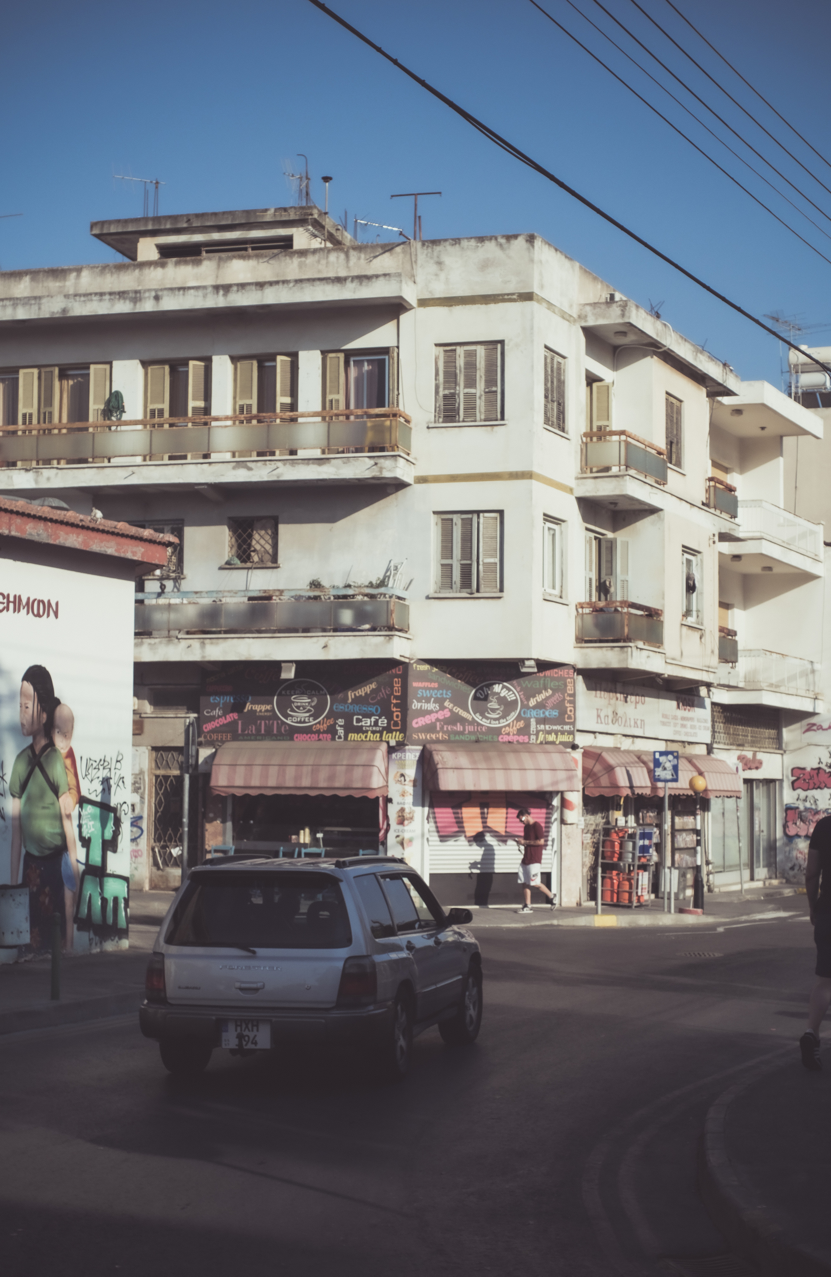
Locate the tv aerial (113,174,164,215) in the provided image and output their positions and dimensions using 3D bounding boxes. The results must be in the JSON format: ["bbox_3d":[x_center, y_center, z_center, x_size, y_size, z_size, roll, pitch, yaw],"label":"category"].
[{"bbox_3d":[-5.585,-8.947,30.105,1.050,1.064,0.450,3,-6,-22],"label":"tv aerial"}]

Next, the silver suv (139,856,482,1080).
[{"bbox_3d":[-0.612,2.581,12.108,1.760,1.590,4.450,-1,-9,14],"label":"silver suv"}]

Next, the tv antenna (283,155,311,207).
[{"bbox_3d":[-2.384,-9.270,30.154,0.500,1.119,0.570,-1,-6,12],"label":"tv antenna"}]

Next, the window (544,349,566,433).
[{"bbox_3d":[2.489,-4.439,26.954,0.140,1.472,0.900,-3,-7,32],"label":"window"}]

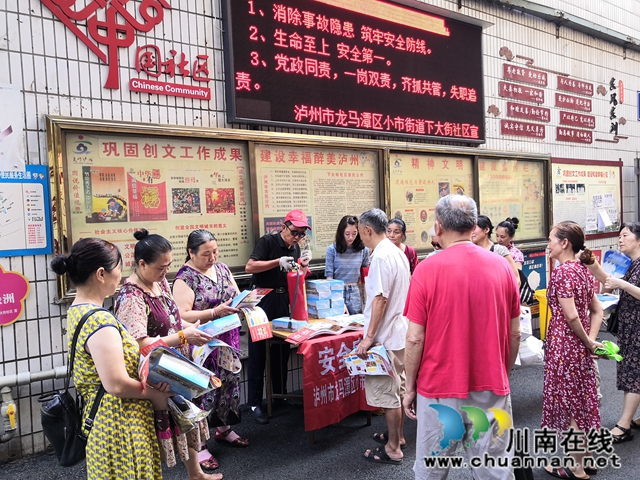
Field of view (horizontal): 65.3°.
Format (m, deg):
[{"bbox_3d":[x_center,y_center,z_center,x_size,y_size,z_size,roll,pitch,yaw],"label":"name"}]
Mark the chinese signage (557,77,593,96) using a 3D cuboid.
[{"bbox_3d":[3.948,-2.360,7.715,1.050,0.200,0.030,-4,2,-35],"label":"chinese signage"}]

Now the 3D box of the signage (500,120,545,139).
[{"bbox_3d":[2.829,-1.527,6.938,1.029,0.198,0.030,-4,2,-35],"label":"signage"}]

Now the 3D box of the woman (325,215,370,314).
[{"bbox_3d":[0.249,0.606,4.261,0.450,1.600,0.360,-3,2,-2],"label":"woman"}]

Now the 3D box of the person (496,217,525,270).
[{"bbox_3d":[2.012,0.507,5.213,0.340,1.580,0.430,-4,2,-36],"label":"person"}]

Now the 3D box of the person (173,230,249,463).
[{"bbox_3d":[-0.756,0.702,3.462,0.490,1.550,0.450,-4,3,-43],"label":"person"}]

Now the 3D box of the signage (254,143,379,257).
[{"bbox_3d":[0.039,-0.369,4.946,1.461,1.066,0.030,-4,2,-35],"label":"signage"}]

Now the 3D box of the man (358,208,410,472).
[{"bbox_3d":[0.425,0.610,3.330,0.380,1.640,0.470,-2,2,24],"label":"man"}]

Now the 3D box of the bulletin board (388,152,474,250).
[{"bbox_3d":[1.320,-0.425,5.671,1.402,1.050,0.050,-4,2,-35],"label":"bulletin board"}]

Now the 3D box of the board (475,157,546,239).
[{"bbox_3d":[2.552,-0.494,6.522,1.501,1.068,0.060,-4,2,-35],"label":"board"}]

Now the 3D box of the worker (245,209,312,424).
[{"bbox_3d":[-0.355,0.607,4.001,0.530,1.670,0.440,-4,2,-38],"label":"worker"}]

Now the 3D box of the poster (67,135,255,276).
[{"bbox_3d":[-1.227,-0.280,4.067,1.474,1.095,0.030,-4,2,-35],"label":"poster"}]

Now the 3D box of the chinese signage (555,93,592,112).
[{"bbox_3d":[3.904,-2.098,7.684,1.049,0.196,0.030,-4,2,-35],"label":"chinese signage"}]

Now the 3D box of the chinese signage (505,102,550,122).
[{"bbox_3d":[2.936,-1.783,7.013,1.036,0.192,0.030,-4,2,-35],"label":"chinese signage"}]

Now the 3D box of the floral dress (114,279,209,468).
[{"bbox_3d":[-0.987,0.782,3.050,0.390,1.120,0.490,-1,2,34],"label":"floral dress"}]

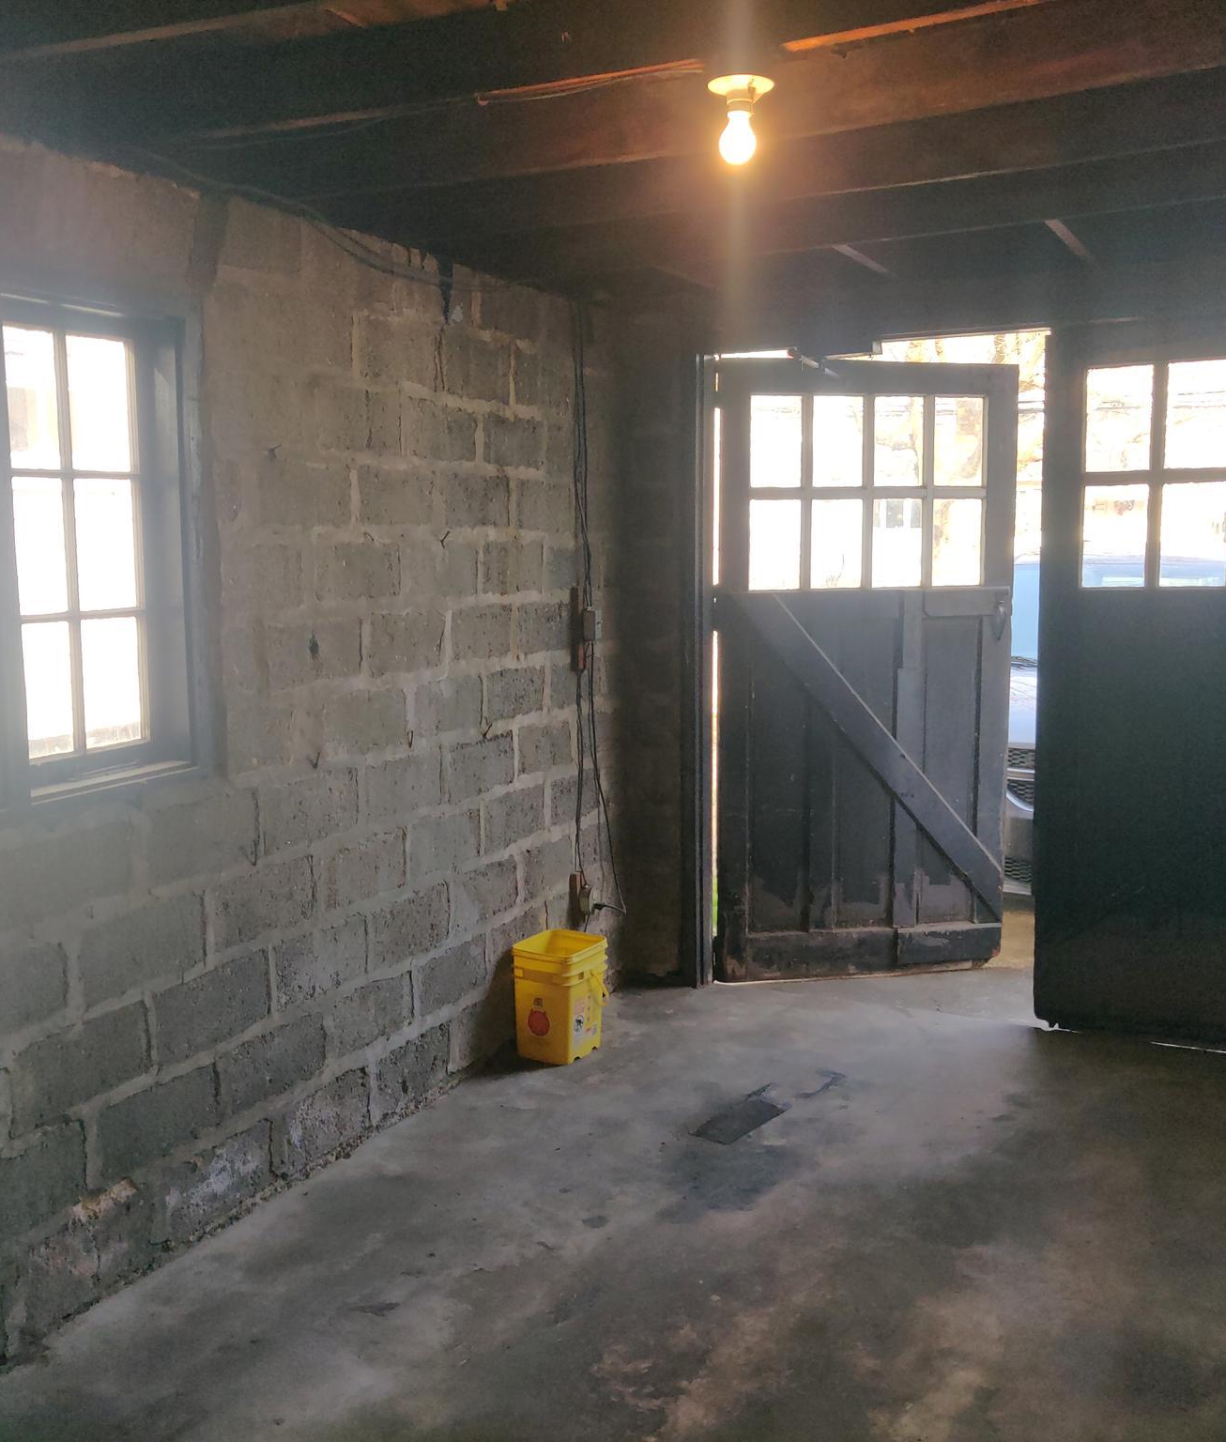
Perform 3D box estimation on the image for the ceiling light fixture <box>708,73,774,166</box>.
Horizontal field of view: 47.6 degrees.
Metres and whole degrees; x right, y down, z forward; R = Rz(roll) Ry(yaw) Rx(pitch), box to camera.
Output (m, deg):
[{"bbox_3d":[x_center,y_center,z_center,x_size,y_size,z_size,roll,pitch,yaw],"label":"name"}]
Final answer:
[{"bbox_3d":[0.224,-1.047,2.428,0.115,0.142,0.115,-1,7,0],"label":"ceiling light fixture"}]

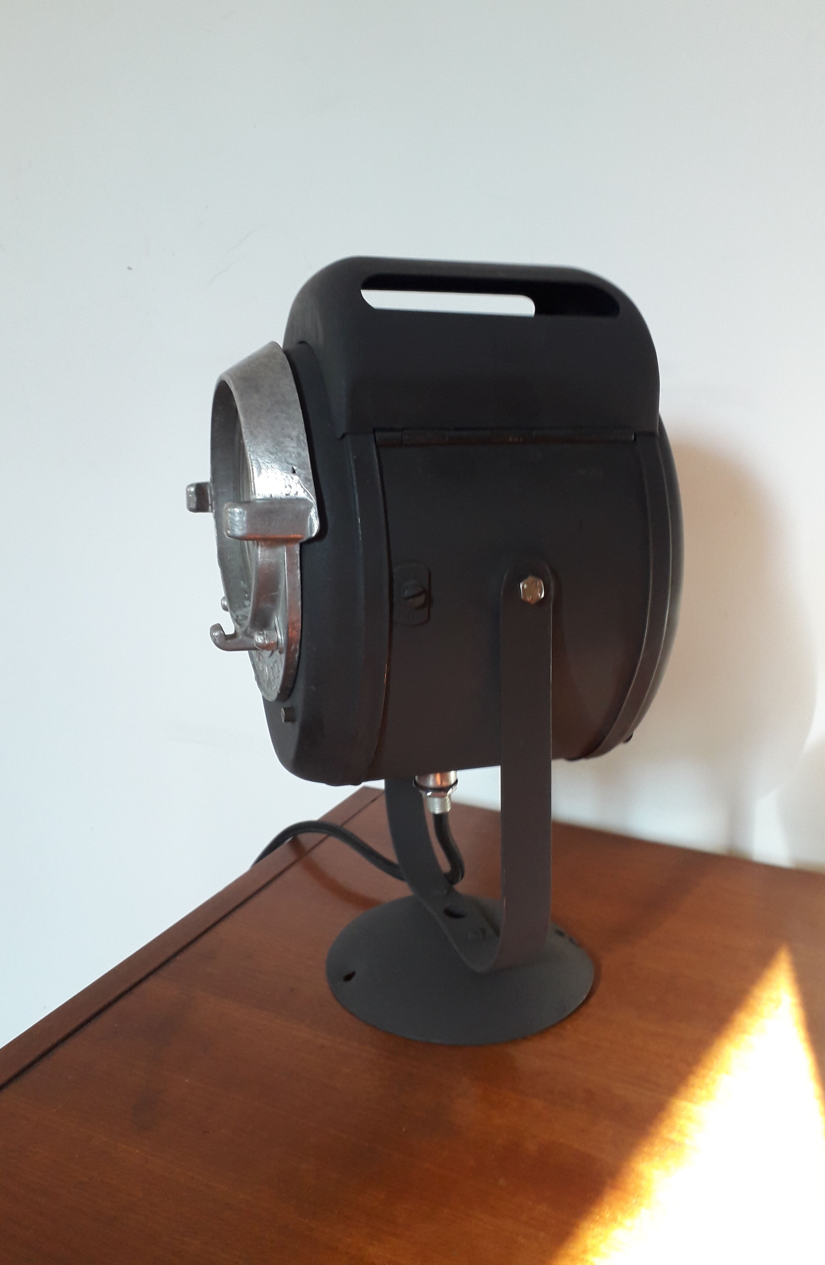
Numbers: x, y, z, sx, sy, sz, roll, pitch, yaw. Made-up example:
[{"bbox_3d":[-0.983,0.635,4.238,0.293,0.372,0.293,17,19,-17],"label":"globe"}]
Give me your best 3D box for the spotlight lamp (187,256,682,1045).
[{"bbox_3d":[0.007,0.005,0.564,0.245,0.415,0.259,-4,14,-19],"label":"spotlight lamp"}]

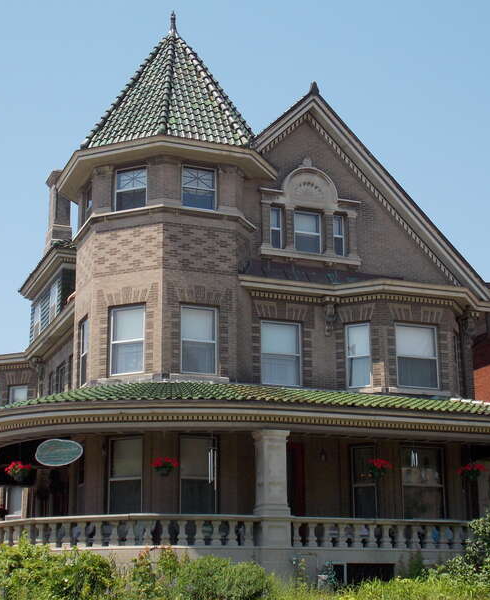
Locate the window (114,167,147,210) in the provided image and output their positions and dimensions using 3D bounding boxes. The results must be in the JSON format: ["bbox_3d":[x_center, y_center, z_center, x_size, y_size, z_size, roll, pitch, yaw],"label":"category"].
[{"bbox_3d":[-3.005,-2.917,28.133,1.000,1.230,0.160,-7,-17,21],"label":"window"}]

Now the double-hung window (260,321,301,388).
[{"bbox_3d":[0.992,1.428,28.235,1.180,1.750,0.180,6,-17,-21],"label":"double-hung window"}]

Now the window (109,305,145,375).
[{"bbox_3d":[-2.861,0.967,25.885,0.961,1.701,0.151,-7,-17,22],"label":"window"}]

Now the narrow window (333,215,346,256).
[{"bbox_3d":[2.562,-1.770,29.015,0.357,1.144,0.131,6,-17,-22],"label":"narrow window"}]

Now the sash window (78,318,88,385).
[{"bbox_3d":[-4.187,1.336,27.678,0.180,1.750,0.980,6,-17,-21],"label":"sash window"}]

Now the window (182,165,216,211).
[{"bbox_3d":[-1.157,-2.828,26.911,0.938,1.075,0.151,6,-17,-22],"label":"window"}]

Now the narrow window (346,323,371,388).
[{"bbox_3d":[2.987,1.449,27.688,0.636,1.695,0.151,-7,-17,22],"label":"narrow window"}]

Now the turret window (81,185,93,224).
[{"bbox_3d":[-4.243,-2.658,28.773,0.180,1.220,0.950,6,-17,-21],"label":"turret window"}]

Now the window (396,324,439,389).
[{"bbox_3d":[4.676,1.498,28.612,1.320,1.760,0.180,6,-17,-21],"label":"window"}]

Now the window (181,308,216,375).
[{"bbox_3d":[-1.123,1.030,26.696,0.970,1.740,0.180,6,-17,-21],"label":"window"}]

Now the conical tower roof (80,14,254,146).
[{"bbox_3d":[-2.044,-5.702,29.866,5.555,5.202,5.555,6,-17,-22],"label":"conical tower roof"}]

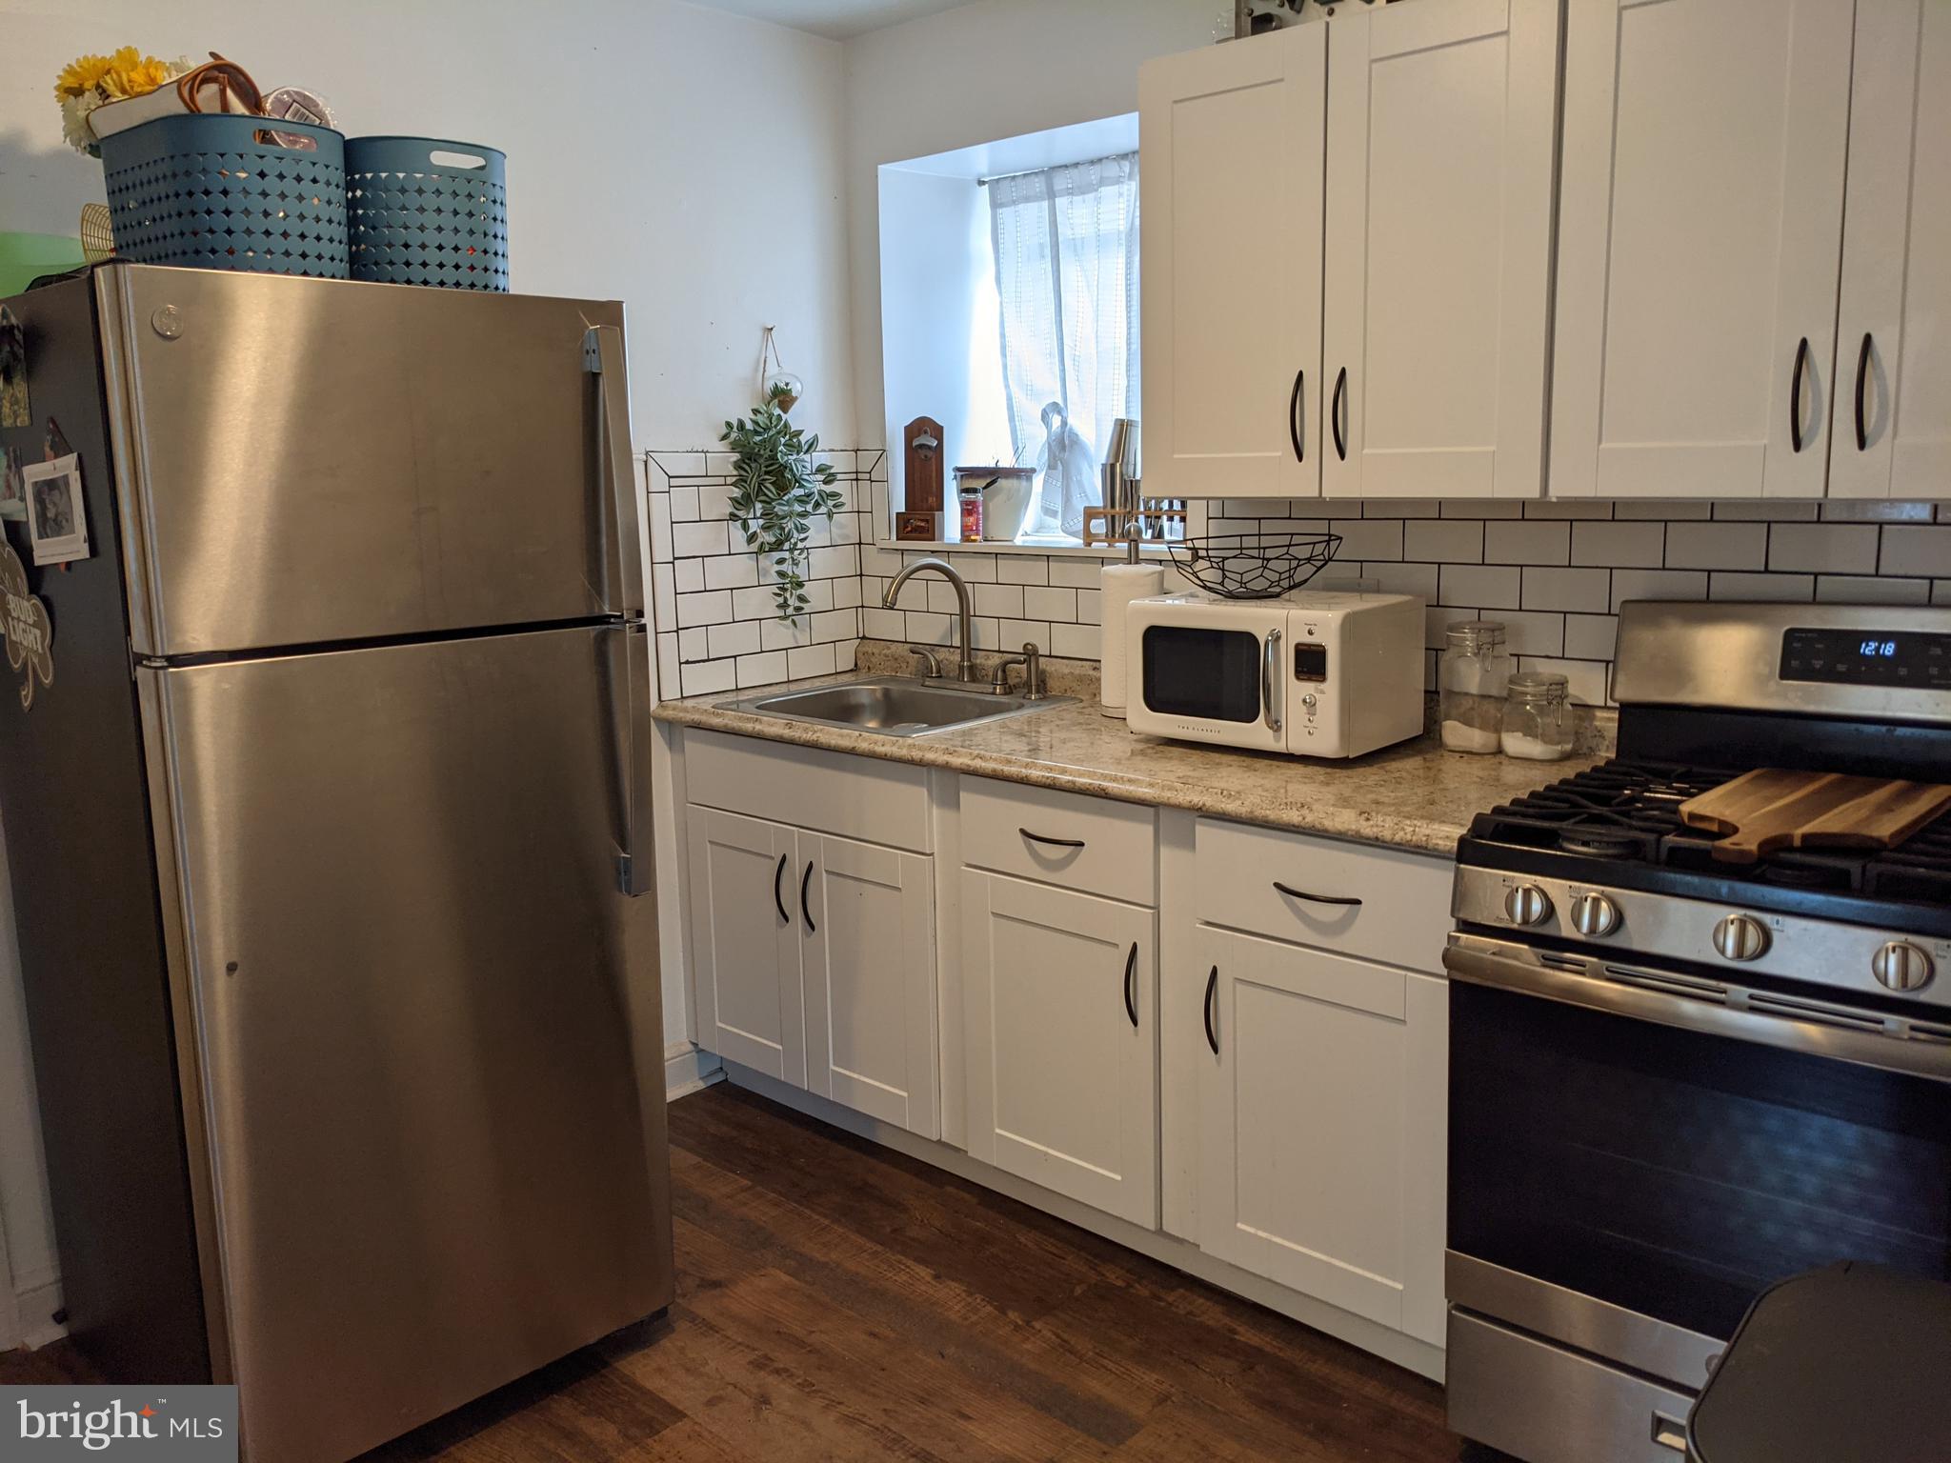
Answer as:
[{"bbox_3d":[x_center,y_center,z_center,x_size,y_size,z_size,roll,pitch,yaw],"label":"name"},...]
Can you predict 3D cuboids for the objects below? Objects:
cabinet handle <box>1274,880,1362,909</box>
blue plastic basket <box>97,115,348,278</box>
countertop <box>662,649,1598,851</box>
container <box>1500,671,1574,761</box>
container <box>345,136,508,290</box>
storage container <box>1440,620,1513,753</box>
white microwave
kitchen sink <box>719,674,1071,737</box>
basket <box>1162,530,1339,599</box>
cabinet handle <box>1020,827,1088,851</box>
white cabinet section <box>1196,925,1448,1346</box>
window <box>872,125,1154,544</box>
[{"bbox_3d":[0.510,0.249,2.300,0.147,0.014,0.030,8,14,43],"label":"cabinet handle"},{"bbox_3d":[-1.038,-0.714,2.143,0.325,0.228,0.245,7,13,39],"label":"blue plastic basket"},{"bbox_3d":[0.192,-0.030,3.028,1.905,0.125,0.645,8,14,42],"label":"countertop"},{"bbox_3d":[0.972,-0.023,2.631,0.110,0.138,0.113,0,10,6],"label":"container"},{"bbox_3d":[-0.901,-0.787,2.430,0.330,0.250,0.250,8,14,42],"label":"container"},{"bbox_3d":[0.888,-0.075,2.696,0.110,0.222,0.113,0,10,6],"label":"storage container"},{"bbox_3d":[0.545,-0.111,2.804,0.450,0.268,0.325,7,13,39],"label":"white microwave"},{"bbox_3d":[-0.178,0.017,3.382,0.635,0.170,0.560,8,14,42],"label":"kitchen sink"},{"bbox_3d":[0.520,-0.303,2.808,0.322,0.107,0.322,-1,10,0],"label":"basket"},{"bbox_3d":[0.127,0.188,2.653,0.147,0.014,0.030,8,14,43],"label":"cabinet handle"},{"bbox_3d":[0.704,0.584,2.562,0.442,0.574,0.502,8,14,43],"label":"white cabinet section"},{"bbox_3d":[0.216,-0.881,3.504,0.890,0.890,0.320,8,14,42],"label":"window"}]

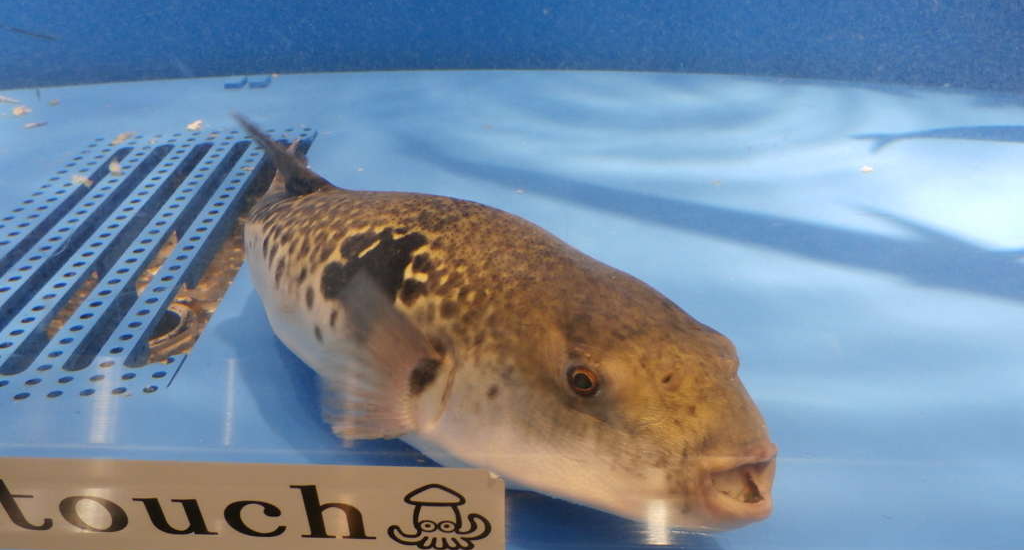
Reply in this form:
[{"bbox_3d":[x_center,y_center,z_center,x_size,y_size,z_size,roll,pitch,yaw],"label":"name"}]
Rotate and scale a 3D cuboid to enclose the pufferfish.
[{"bbox_3d":[-0.042,0.008,0.385,0.150,0.128,0.405,-20,30,-39],"label":"pufferfish"}]

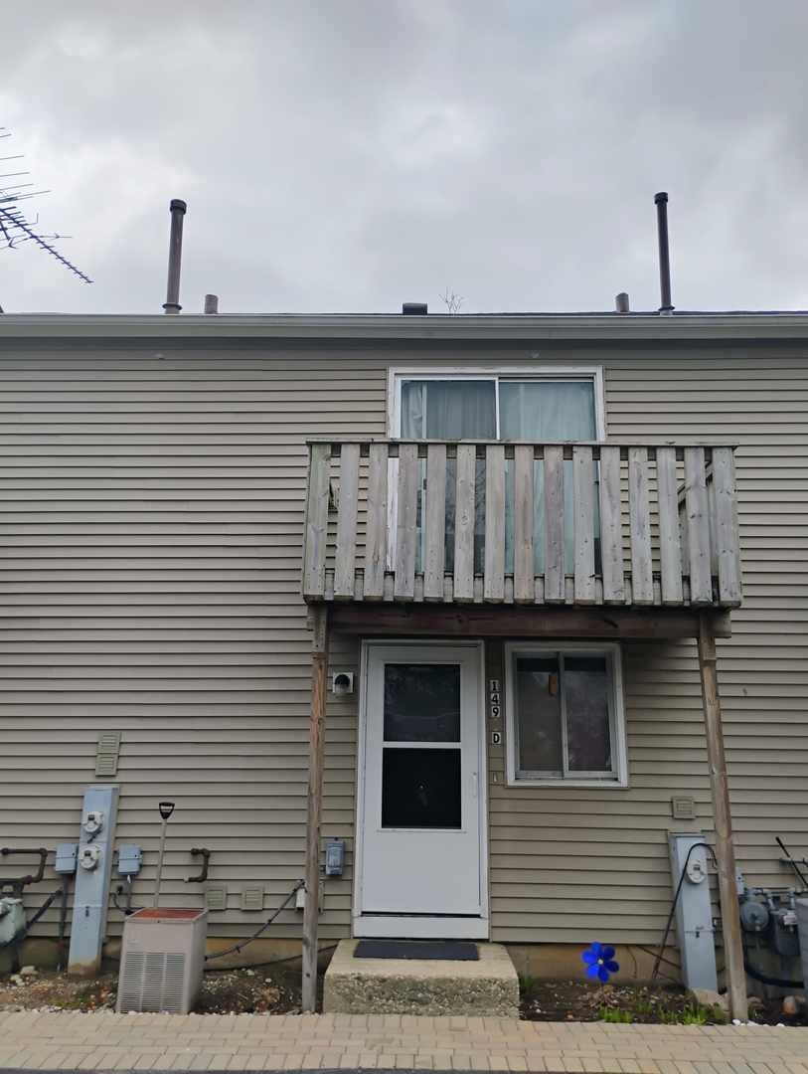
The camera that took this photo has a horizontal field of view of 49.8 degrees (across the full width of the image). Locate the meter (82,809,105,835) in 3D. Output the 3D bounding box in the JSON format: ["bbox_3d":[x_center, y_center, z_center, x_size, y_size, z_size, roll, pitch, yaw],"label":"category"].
[{"bbox_3d":[-2.340,2.160,6.568,0.165,0.172,0.105,0,-15,1],"label":"meter"}]

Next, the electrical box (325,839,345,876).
[{"bbox_3d":[-0.525,2.452,6.652,0.145,0.235,0.090,0,-15,1],"label":"electrical box"}]

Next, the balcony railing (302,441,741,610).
[{"bbox_3d":[0.843,0.005,6.743,3.070,1.155,1.160,0,-14,2],"label":"balcony railing"}]

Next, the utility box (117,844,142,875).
[{"bbox_3d":[-2.116,2.488,6.708,0.160,0.205,0.090,0,-14,2],"label":"utility box"}]

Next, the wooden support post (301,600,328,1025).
[{"bbox_3d":[-0.595,1.718,5.805,0.092,2.620,0.092,0,-15,1],"label":"wooden support post"}]

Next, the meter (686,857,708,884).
[{"bbox_3d":[2.152,2.448,6.382,0.150,0.160,0.110,0,-14,2],"label":"meter"}]

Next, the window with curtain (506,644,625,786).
[{"bbox_3d":[1.294,1.426,6.963,0.925,1.120,0.100,0,-14,2],"label":"window with curtain"}]

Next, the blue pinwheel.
[{"bbox_3d":[1.346,2.921,5.977,0.250,0.255,0.060,0,-14,2],"label":"blue pinwheel"}]

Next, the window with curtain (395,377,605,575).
[{"bbox_3d":[0.832,-0.498,7.470,1.830,1.995,0.100,0,-15,1],"label":"window with curtain"}]

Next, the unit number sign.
[{"bbox_3d":[0.736,1.300,6.979,0.072,0.295,0.012,0,-15,1],"label":"unit number sign"}]

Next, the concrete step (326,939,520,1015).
[{"bbox_3d":[0.123,2.998,5.961,1.220,0.240,1.110,0,-15,1],"label":"concrete step"}]

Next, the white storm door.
[{"bbox_3d":[0.144,1.927,6.802,1.020,2.228,0.080,0,-15,1],"label":"white storm door"}]

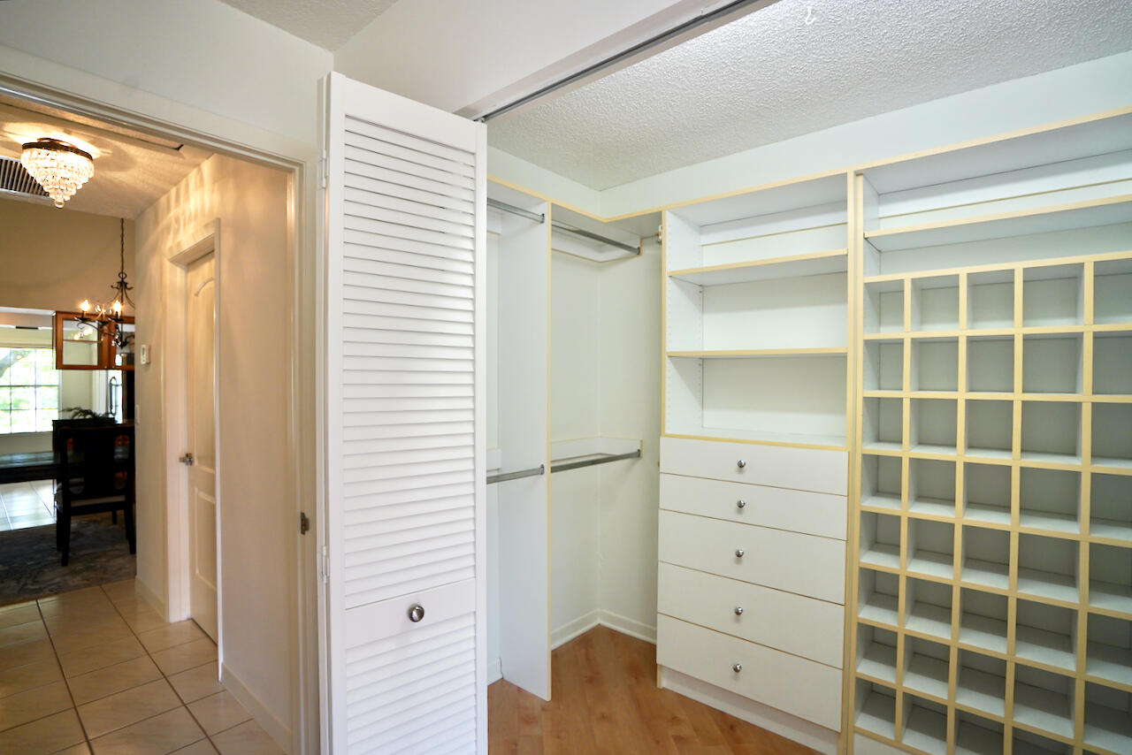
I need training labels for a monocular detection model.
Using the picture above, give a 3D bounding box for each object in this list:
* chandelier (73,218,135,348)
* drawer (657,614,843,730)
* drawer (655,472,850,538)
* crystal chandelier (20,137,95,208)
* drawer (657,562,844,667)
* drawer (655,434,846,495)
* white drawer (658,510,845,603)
[{"bbox_3d":[-4.000,-0.865,4.540,0.640,1.220,0.640,0,0,37],"label":"chandelier"},{"bbox_3d":[0.810,1.166,2.172,0.730,0.224,0.380,0,0,37],"label":"drawer"},{"bbox_3d":[0.824,0.507,2.172,0.730,0.158,0.380,0,0,37],"label":"drawer"},{"bbox_3d":[-2.310,-0.920,2.295,0.255,0.285,0.255,0,0,37],"label":"crystal chandelier"},{"bbox_3d":[0.815,0.937,2.172,0.730,0.228,0.380,0,0,37],"label":"drawer"},{"bbox_3d":[0.827,0.348,2.172,0.730,0.155,0.380,0,0,37],"label":"drawer"},{"bbox_3d":[0.820,0.705,2.172,0.730,0.231,0.380,0,0,37],"label":"white drawer"}]

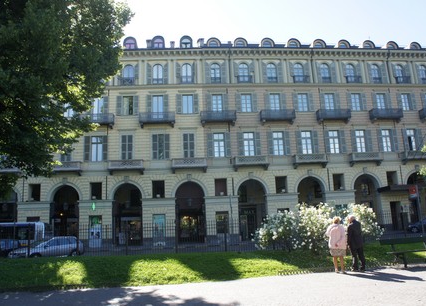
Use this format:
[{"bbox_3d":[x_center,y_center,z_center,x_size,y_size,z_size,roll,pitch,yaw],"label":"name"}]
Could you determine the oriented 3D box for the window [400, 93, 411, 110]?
[{"bbox_3d":[20.803,-5.431,37.107,1.100,2.020,0.250,-2,-12,-4],"label":"window"}]

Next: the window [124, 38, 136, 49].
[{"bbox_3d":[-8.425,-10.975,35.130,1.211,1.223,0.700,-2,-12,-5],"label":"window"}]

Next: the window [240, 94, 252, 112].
[{"bbox_3d":[3.515,-5.312,37.012,1.140,2.070,0.250,-2,-11,-5],"label":"window"}]

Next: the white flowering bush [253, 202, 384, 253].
[{"bbox_3d":[4.684,3.440,15.600,5.400,2.250,2.900,-2,-12,-5],"label":"white flowering bush"}]

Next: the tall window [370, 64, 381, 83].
[{"bbox_3d":[18.238,-8.907,38.569,1.200,2.400,0.220,-2,-12,-4],"label":"tall window"}]

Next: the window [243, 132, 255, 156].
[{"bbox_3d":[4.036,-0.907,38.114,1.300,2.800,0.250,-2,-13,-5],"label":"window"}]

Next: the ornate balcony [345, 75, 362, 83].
[{"bbox_3d":[15.216,-7.850,37.137,1.600,0.821,0.500,-2,-11,-5],"label":"ornate balcony"}]

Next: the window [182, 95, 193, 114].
[{"bbox_3d":[-2.533,-5.008,35.486,1.100,2.060,0.250,-2,-12,-4],"label":"window"}]

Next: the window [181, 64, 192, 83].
[{"bbox_3d":[-2.598,-7.798,34.106,1.032,2.038,0.250,-2,-12,-5],"label":"window"}]

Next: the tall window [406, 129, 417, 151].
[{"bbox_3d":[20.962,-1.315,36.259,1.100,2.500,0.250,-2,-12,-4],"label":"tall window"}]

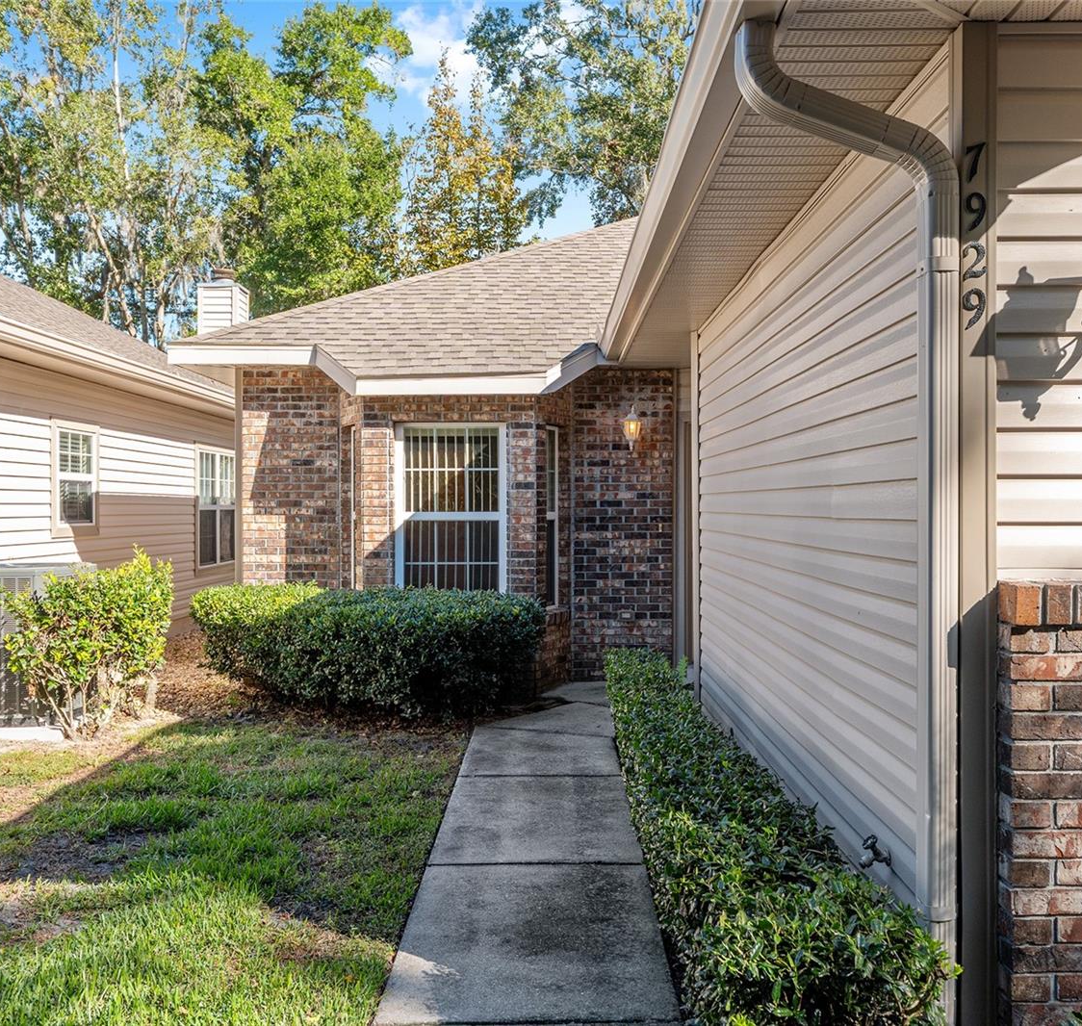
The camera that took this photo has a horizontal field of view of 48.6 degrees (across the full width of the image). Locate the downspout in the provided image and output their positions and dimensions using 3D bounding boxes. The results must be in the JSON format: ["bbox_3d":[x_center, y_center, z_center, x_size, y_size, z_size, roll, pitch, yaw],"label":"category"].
[{"bbox_3d":[0.735,0.090,2.885,0.515,2.530,0.110,0,0,0],"label":"downspout"}]

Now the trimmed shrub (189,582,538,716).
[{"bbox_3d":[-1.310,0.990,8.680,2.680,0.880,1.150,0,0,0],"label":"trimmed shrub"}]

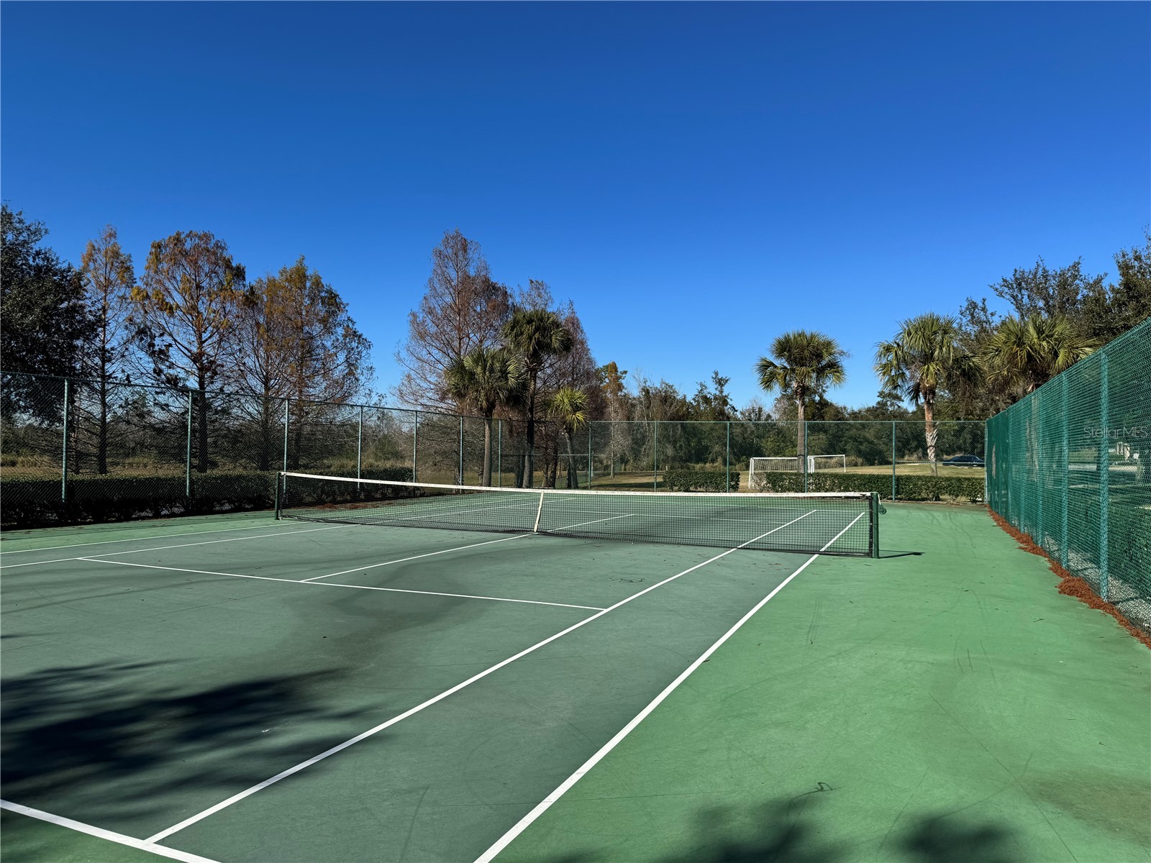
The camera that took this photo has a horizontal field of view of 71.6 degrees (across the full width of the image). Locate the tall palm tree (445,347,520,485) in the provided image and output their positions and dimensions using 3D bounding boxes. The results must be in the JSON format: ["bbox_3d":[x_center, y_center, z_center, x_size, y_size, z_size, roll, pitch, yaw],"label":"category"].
[{"bbox_3d":[-4.000,-0.639,35.578,3.520,6.270,3.450,1,-1,0],"label":"tall palm tree"}]

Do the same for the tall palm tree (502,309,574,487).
[{"bbox_3d":[-1.652,-1.531,37.102,3.340,8.220,3.270,1,-1,0],"label":"tall palm tree"}]

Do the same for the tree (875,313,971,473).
[{"bbox_3d":[14.794,-1.094,33.897,4.110,7.820,4.030,1,-1,0],"label":"tree"}]

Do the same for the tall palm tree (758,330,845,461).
[{"bbox_3d":[10.129,-0.844,35.589,4.080,7.220,4.000,1,-1,0],"label":"tall palm tree"}]

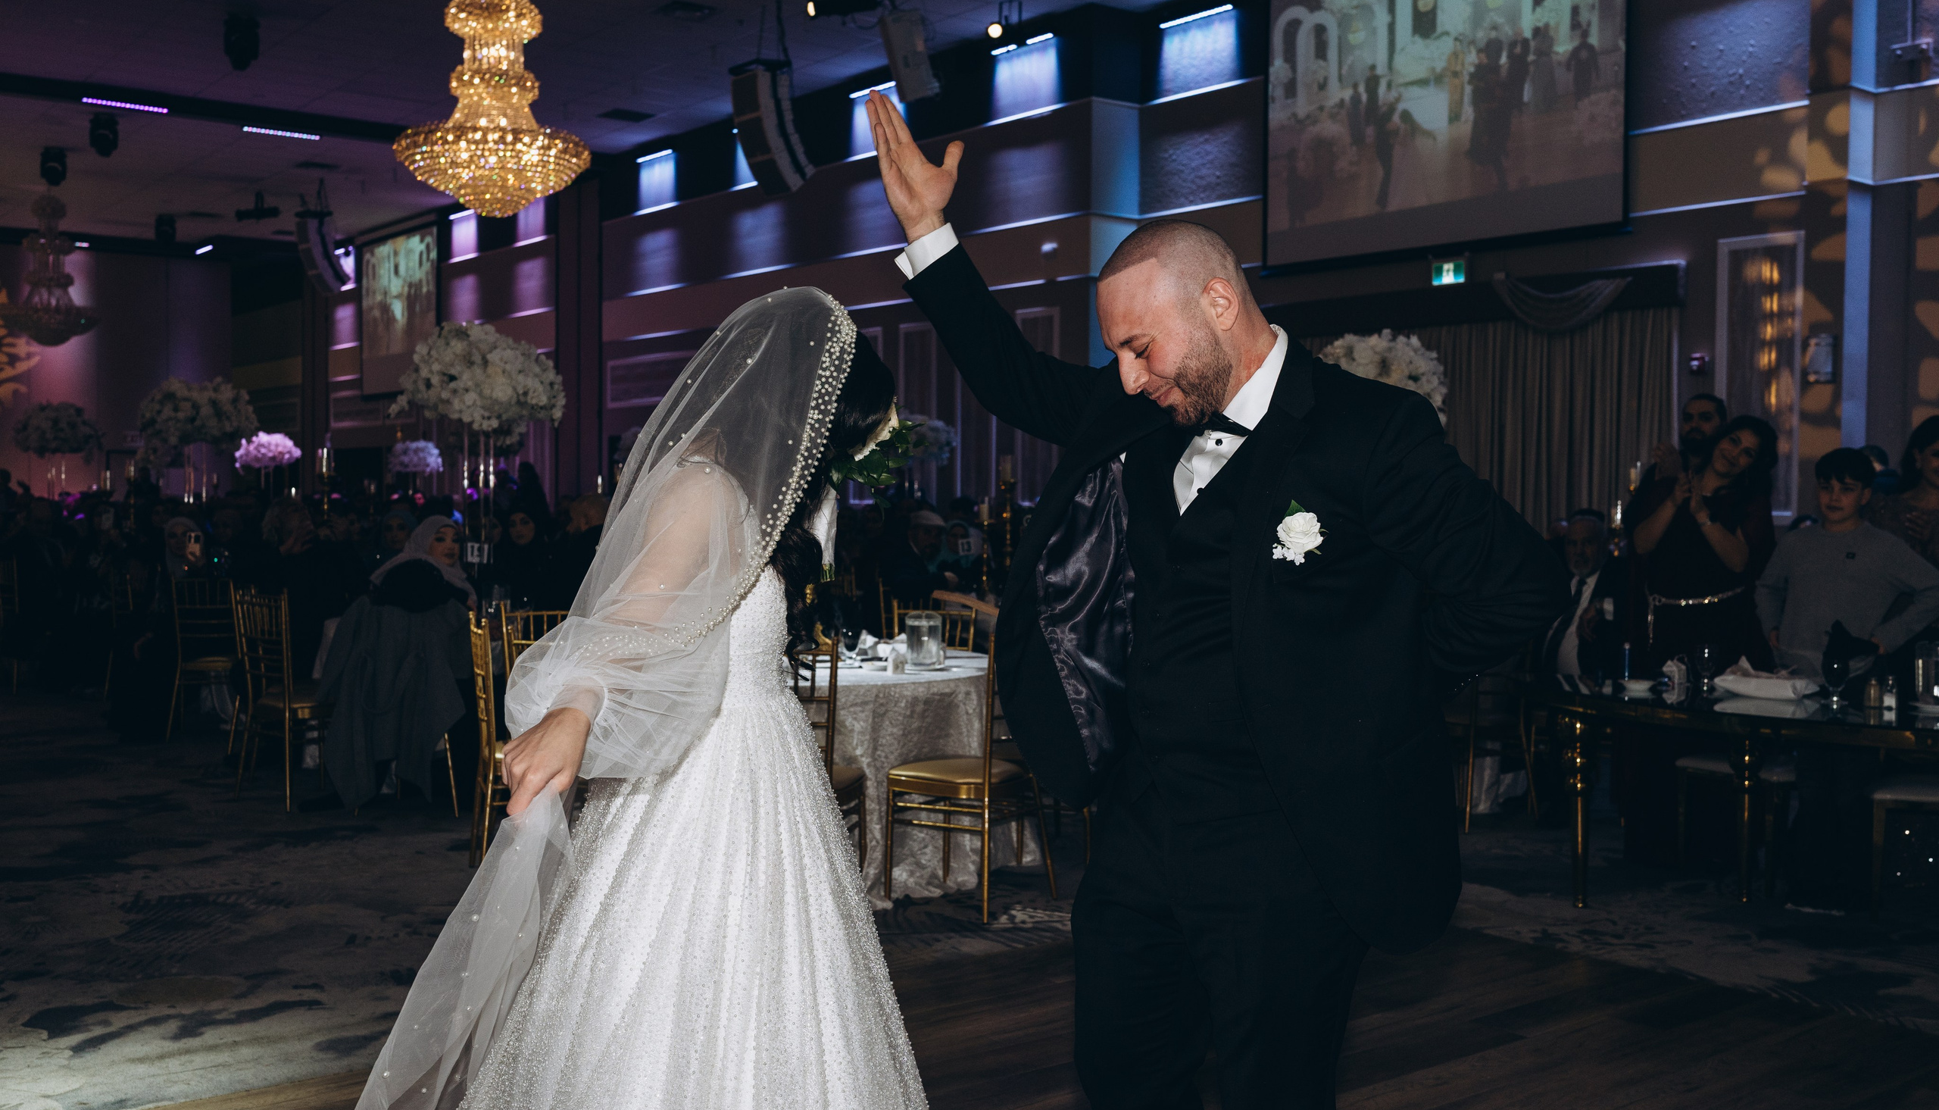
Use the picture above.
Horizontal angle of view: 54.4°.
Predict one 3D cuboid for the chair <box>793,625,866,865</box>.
[{"bbox_3d":[-0.590,0.713,6.120,0.410,0.930,0.480,0,2,2],"label":"chair"}]

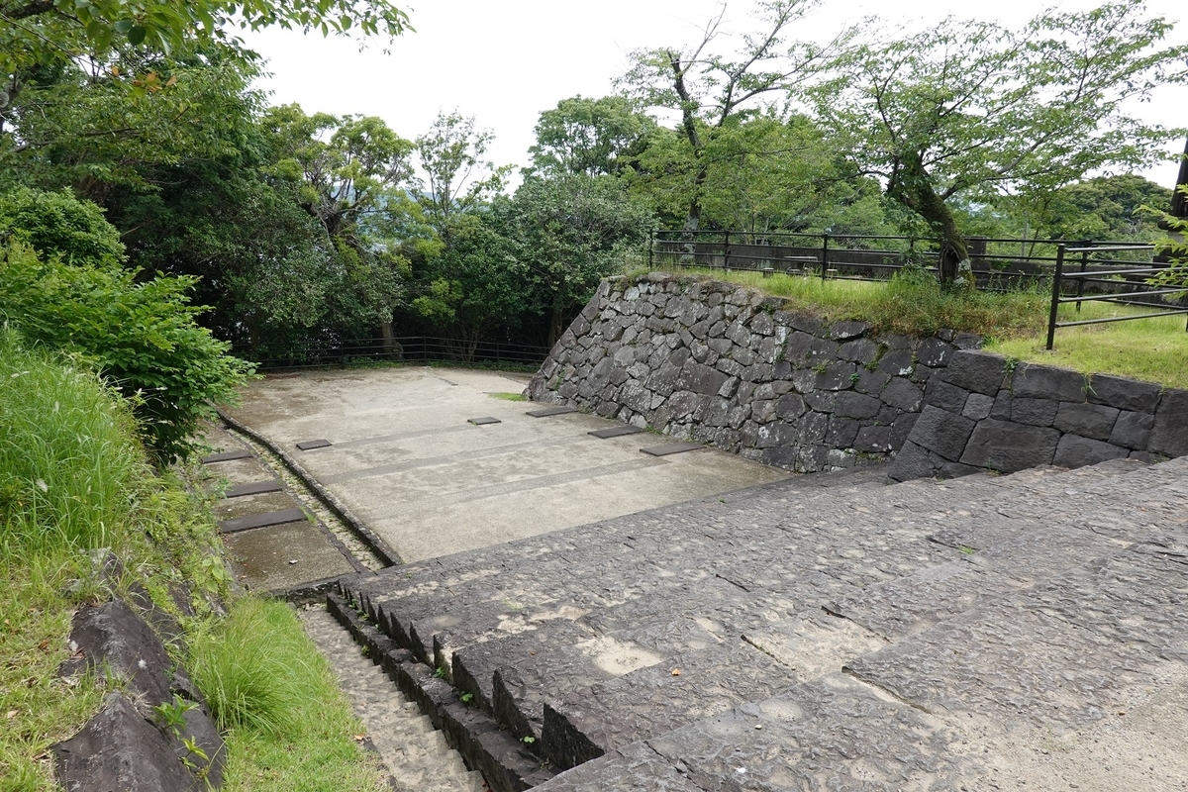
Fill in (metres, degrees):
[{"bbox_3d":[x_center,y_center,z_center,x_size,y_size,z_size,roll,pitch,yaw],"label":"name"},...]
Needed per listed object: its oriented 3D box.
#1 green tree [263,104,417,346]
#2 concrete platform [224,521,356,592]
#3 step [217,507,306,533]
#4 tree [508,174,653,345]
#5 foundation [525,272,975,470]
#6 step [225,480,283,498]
[{"bbox_3d":[-9.299,-6.196,29.977,5.600,9.240,5.300,0,12,0],"label":"green tree"},{"bbox_3d":[-3.607,1.894,9.240,1.050,0.160,2.400,-8,10,-28],"label":"concrete platform"},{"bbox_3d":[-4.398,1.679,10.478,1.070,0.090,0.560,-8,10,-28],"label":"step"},{"bbox_3d":[-0.456,-4.432,27.673,5.000,6.370,4.800,0,12,0],"label":"tree"},{"bbox_3d":[2.040,-0.601,15.319,2.500,2.950,11.300,-6,14,-27],"label":"foundation"},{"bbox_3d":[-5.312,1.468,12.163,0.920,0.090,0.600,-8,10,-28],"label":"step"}]

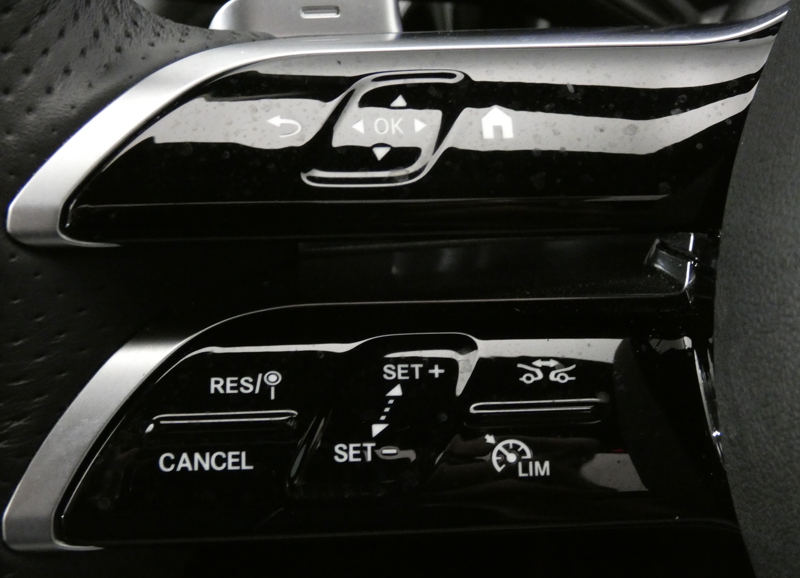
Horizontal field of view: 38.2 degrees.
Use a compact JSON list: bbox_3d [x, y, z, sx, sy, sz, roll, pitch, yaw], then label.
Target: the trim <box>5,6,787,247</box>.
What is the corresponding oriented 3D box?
[{"bbox_3d":[-0.001,-0.018,0.132,0.087,0.026,0.014,-1,2,-2],"label":"trim"}]

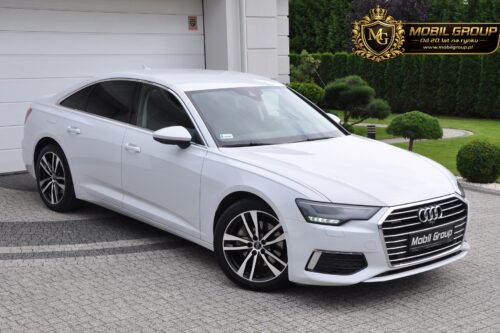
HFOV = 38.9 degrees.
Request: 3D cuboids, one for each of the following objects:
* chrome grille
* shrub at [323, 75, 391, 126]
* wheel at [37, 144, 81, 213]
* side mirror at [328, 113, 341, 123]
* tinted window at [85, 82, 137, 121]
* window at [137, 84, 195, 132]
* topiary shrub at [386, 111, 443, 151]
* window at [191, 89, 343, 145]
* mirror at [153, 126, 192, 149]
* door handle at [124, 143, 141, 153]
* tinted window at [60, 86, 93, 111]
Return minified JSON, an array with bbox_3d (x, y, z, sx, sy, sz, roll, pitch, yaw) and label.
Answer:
[{"bbox_3d":[1.255,0.438,4.945,1.100,0.420,0.180,-7,7,-42],"label":"chrome grille"},{"bbox_3d":[2.281,-1.406,15.200,1.460,1.160,1.250,1,10,9],"label":"shrub"},{"bbox_3d":[-1.926,0.101,7.284,0.240,0.700,0.700,-7,14,-43],"label":"wheel"},{"bbox_3d":[0.801,-0.405,6.735,0.240,0.170,0.160,-7,13,-42],"label":"side mirror"},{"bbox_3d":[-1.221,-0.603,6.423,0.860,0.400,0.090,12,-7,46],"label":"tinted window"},{"bbox_3d":[-0.631,-0.446,5.788,1.060,0.420,0.090,12,-7,46],"label":"window"},{"bbox_3d":[2.737,-0.554,11.800,0.940,0.780,0.920,2,10,14],"label":"topiary shrub"},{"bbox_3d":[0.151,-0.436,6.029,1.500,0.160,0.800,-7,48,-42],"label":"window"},{"bbox_3d":[-0.621,-0.231,5.625,0.230,0.170,0.190,-7,14,-43],"label":"mirror"},{"bbox_3d":[-0.987,-0.154,5.930,0.050,0.055,0.205,-7,13,-42],"label":"door handle"},{"bbox_3d":[-1.747,-0.713,7.177,0.050,0.270,0.540,26,-9,-41],"label":"tinted window"}]

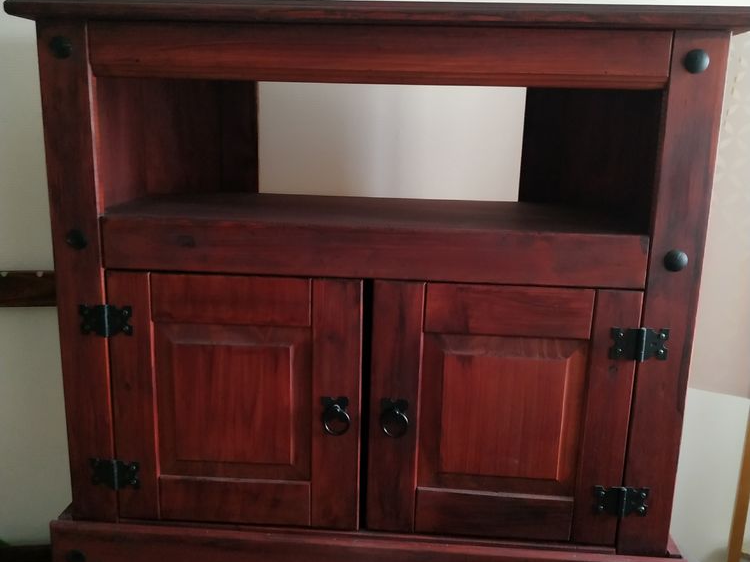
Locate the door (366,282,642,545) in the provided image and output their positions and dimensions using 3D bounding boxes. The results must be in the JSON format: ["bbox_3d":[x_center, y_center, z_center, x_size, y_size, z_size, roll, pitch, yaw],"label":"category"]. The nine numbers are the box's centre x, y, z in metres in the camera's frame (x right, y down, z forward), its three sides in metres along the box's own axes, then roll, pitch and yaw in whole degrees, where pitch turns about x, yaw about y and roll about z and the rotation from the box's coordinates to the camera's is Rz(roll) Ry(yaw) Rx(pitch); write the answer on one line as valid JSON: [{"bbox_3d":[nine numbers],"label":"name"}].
[{"bbox_3d":[0.154,0.171,0.874,0.323,0.342,0.022,2,12,4],"label":"door"}]

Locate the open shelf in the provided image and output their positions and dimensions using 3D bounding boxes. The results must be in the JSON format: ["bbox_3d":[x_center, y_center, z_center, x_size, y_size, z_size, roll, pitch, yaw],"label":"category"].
[{"bbox_3d":[0.005,-0.072,1.014,0.690,0.066,0.370,2,12,4],"label":"open shelf"}]

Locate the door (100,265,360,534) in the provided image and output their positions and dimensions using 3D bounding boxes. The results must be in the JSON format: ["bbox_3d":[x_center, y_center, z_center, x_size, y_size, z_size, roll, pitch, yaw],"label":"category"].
[{"bbox_3d":[-0.178,0.158,0.896,0.325,0.342,0.022,2,12,4],"label":"door"}]

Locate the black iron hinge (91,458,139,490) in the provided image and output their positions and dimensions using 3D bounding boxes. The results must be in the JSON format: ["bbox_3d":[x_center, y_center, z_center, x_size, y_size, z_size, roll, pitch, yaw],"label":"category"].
[{"bbox_3d":[-0.343,0.257,0.914,0.066,0.039,0.009,2,12,4],"label":"black iron hinge"}]

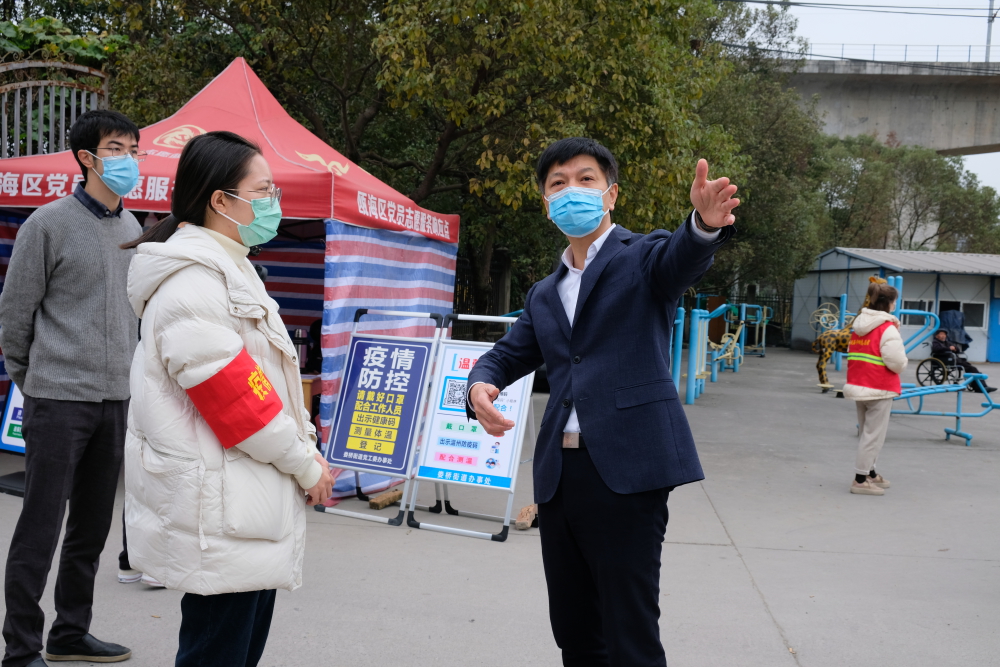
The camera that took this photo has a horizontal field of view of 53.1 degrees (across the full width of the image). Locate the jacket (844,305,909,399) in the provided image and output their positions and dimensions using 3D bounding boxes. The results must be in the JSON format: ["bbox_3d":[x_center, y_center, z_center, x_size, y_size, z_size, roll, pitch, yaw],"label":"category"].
[{"bbox_3d":[2.900,0.163,7.720,0.420,0.720,0.530,1,2,-37],"label":"jacket"}]

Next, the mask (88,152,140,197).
[{"bbox_3d":[-1.130,-0.473,2.970,0.125,0.127,0.155,3,2,24],"label":"mask"}]

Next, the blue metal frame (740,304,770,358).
[{"bbox_3d":[7.540,-0.090,29.500,0.950,1.500,0.800,2,2,-3],"label":"blue metal frame"}]

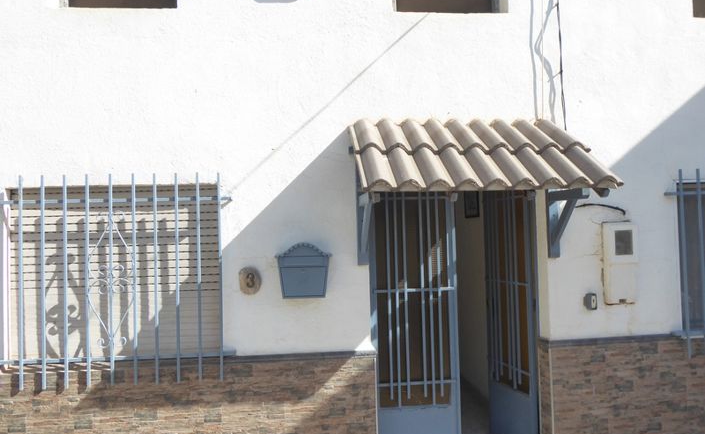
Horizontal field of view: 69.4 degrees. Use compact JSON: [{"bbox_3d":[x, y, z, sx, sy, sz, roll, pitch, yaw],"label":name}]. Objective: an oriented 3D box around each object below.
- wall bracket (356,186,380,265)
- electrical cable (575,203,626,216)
[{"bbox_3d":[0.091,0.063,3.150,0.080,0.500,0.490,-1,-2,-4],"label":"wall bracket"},{"bbox_3d":[1.709,-0.050,3.507,0.381,0.087,0.040,-1,-2,-6],"label":"electrical cable"}]

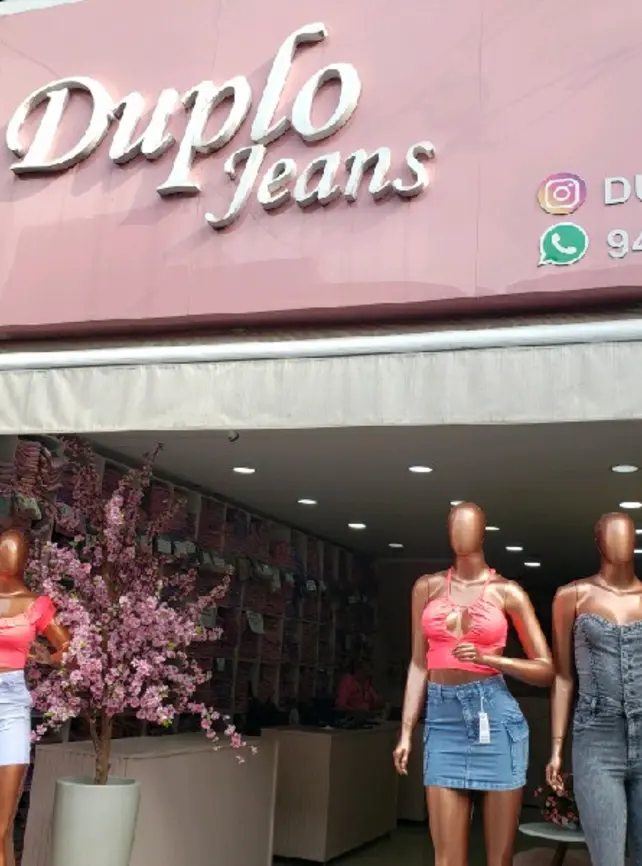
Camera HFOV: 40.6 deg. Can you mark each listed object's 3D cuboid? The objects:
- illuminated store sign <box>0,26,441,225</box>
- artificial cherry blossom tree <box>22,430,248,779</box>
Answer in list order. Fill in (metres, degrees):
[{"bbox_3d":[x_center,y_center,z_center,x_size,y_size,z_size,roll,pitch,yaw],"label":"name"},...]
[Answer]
[{"bbox_3d":[-0.548,-1.406,4.124,2.216,0.977,0.080,-1,-13,17],"label":"illuminated store sign"},{"bbox_3d":[-0.905,0.782,4.236,1.060,1.771,1.000,-1,-13,17],"label":"artificial cherry blossom tree"}]

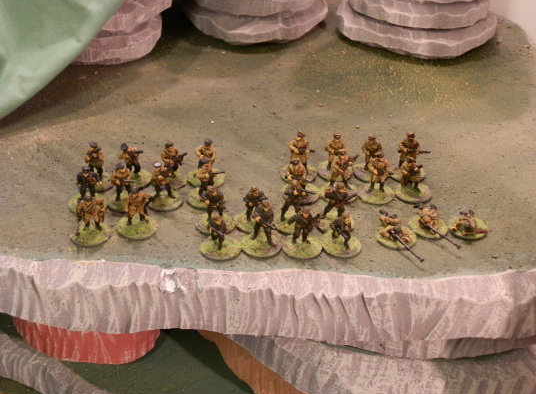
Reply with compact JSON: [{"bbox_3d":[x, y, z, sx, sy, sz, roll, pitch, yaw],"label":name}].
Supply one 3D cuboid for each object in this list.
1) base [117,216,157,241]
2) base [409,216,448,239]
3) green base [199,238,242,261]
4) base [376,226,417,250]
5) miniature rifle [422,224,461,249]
[{"bbox_3d":[-0.083,0.019,0.595,0.025,0.003,0.025,1,30,0],"label":"base"},{"bbox_3d":[0.103,0.020,0.606,0.025,0.002,0.025,2,30,0],"label":"base"},{"bbox_3d":[-0.029,0.031,0.577,0.025,0.003,0.025,1,30,0],"label":"green base"},{"bbox_3d":[0.080,0.025,0.592,0.025,0.003,0.025,2,32,0],"label":"base"},{"bbox_3d":[0.107,0.023,0.589,0.002,0.004,0.034,-20,37,-31],"label":"miniature rifle"}]

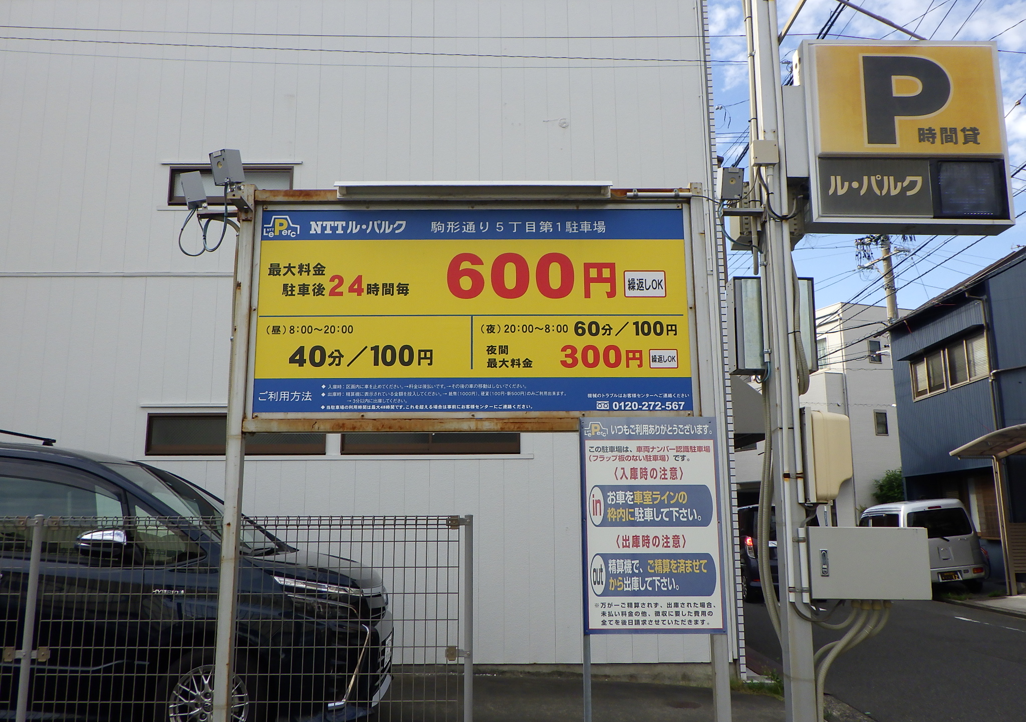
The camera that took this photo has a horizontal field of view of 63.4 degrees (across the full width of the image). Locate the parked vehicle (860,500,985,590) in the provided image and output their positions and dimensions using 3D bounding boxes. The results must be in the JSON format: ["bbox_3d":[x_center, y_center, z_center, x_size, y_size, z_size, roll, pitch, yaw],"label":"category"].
[{"bbox_3d":[8.473,3.937,17.715,1.475,1.875,3.395,-6,-11,4],"label":"parked vehicle"}]

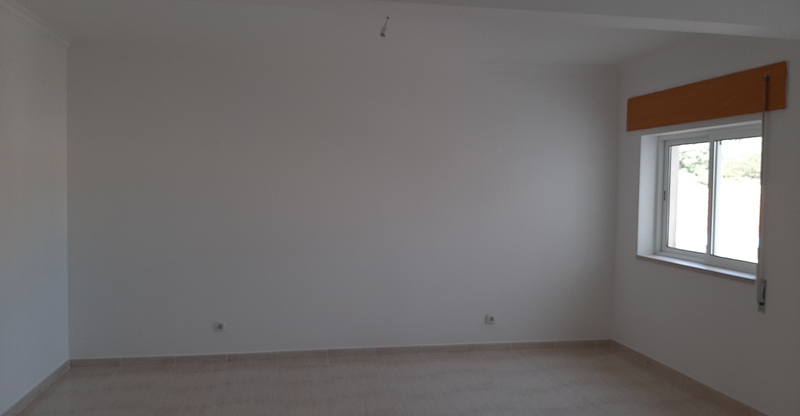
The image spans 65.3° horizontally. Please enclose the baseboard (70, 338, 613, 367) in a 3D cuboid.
[{"bbox_3d":[-0.341,1.298,5.604,4.866,0.075,0.014,0,3,-10],"label":"baseboard"}]

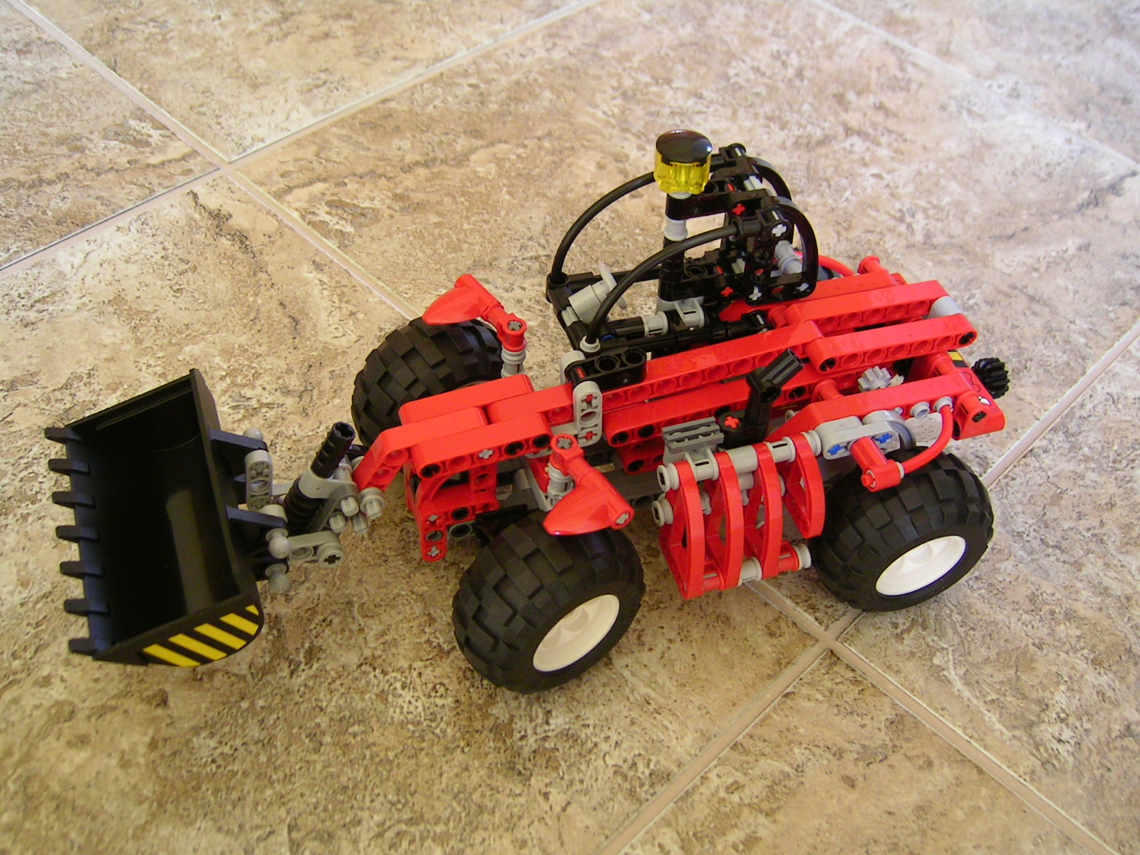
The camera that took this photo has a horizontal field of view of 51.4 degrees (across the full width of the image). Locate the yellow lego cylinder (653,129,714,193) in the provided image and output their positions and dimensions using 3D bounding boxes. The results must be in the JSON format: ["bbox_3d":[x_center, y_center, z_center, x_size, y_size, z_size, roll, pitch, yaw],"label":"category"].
[{"bbox_3d":[0.032,-0.075,0.336,0.016,0.012,0.016,2,48,-3],"label":"yellow lego cylinder"}]

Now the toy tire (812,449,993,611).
[{"bbox_3d":[0.102,0.032,0.368,0.056,0.056,0.030,-12,50,-15],"label":"toy tire"}]

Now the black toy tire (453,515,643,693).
[{"bbox_3d":[-0.006,0.050,0.343,0.056,0.056,0.030,-26,55,-25],"label":"black toy tire"}]

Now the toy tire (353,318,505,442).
[{"bbox_3d":[-0.045,-0.010,0.395,0.056,0.056,0.030,-28,56,-27],"label":"toy tire"}]

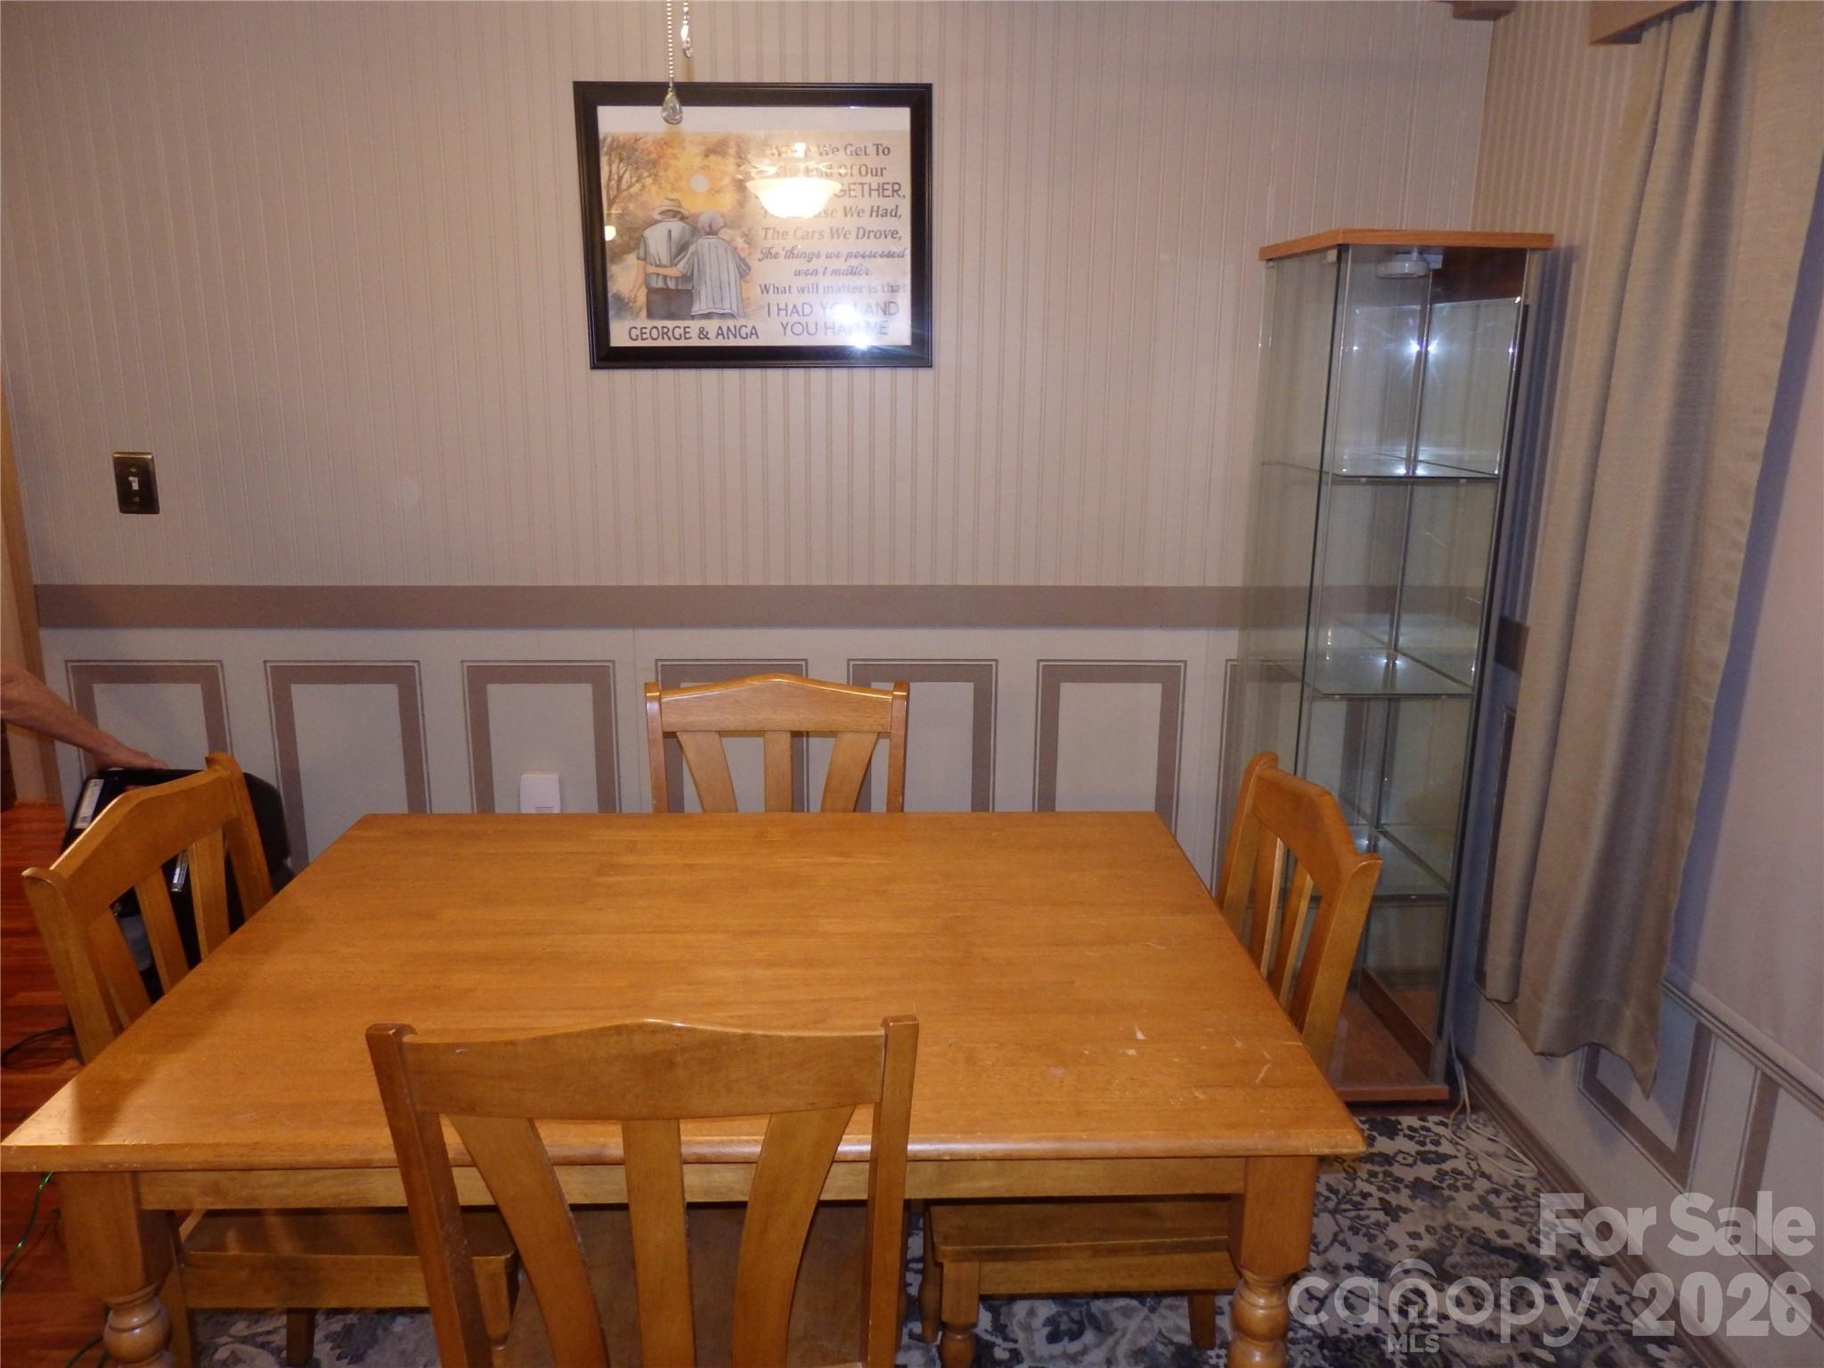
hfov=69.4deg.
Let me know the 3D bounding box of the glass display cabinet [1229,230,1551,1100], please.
[{"bbox_3d":[0.867,-0.008,2.584,0.366,1.634,0.428,0,13,-3],"label":"glass display cabinet"}]

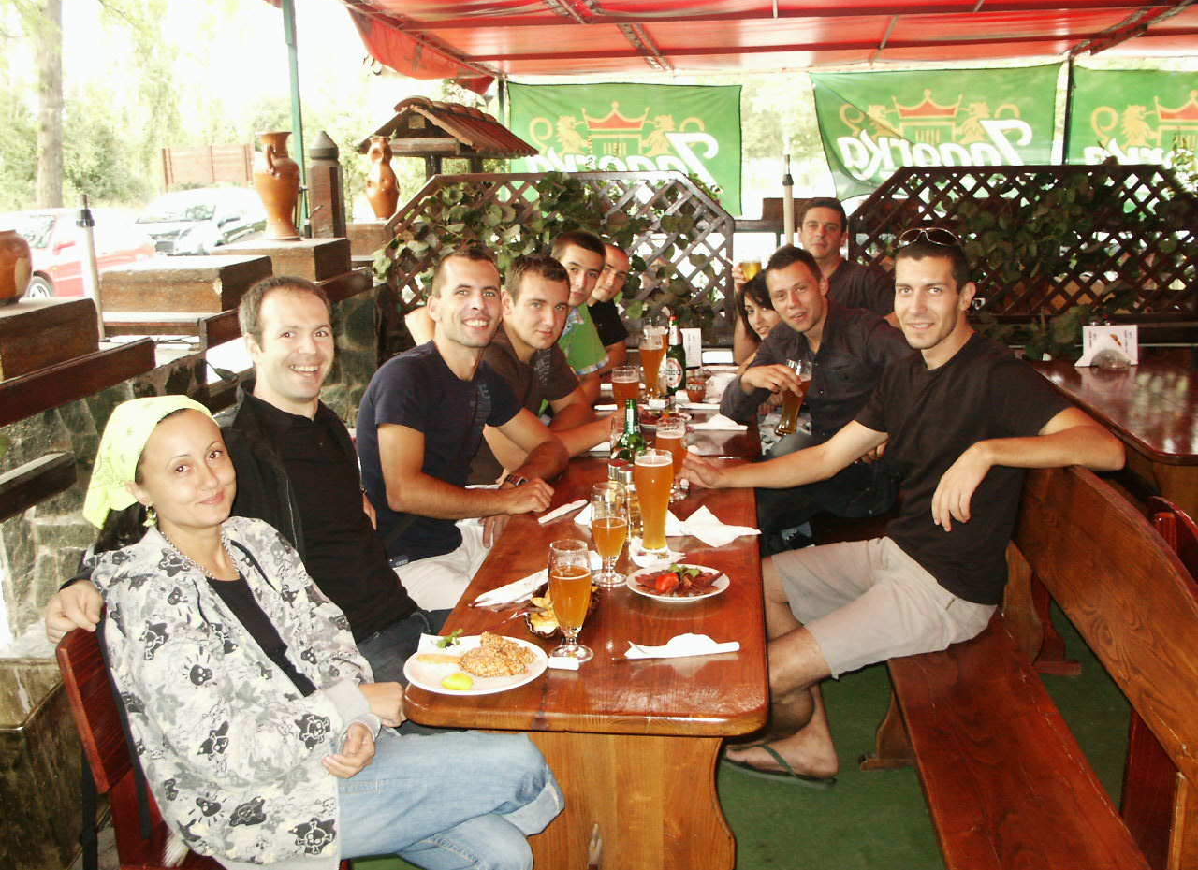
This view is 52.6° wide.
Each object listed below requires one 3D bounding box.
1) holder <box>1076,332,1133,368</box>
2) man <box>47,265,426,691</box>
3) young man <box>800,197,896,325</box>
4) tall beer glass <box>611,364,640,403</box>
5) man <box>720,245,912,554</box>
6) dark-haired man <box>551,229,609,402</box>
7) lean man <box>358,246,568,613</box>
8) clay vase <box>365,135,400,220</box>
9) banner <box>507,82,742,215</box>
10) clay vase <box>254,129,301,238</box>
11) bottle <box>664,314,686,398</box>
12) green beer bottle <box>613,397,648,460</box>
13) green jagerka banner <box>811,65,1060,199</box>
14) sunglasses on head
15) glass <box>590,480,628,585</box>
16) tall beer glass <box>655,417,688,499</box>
[{"bbox_3d":[2.013,-0.334,4.800,0.190,0.140,0.065,4,14,25],"label":"holder"},{"bbox_3d":[-0.526,0.434,2.186,0.850,1.400,0.820,5,14,29],"label":"man"},{"bbox_3d":[0.846,-0.221,4.827,0.560,1.390,0.720,10,17,39],"label":"young man"},{"bbox_3d":[0.084,-0.089,3.705,0.083,0.232,0.083,0,12,6],"label":"tall beer glass"},{"bbox_3d":[0.685,0.133,3.487,0.750,1.360,0.600,-11,15,-36],"label":"man"},{"bbox_3d":[-0.090,0.000,4.053,0.750,1.340,0.520,6,15,27],"label":"dark-haired man"},{"bbox_3d":[-0.296,0.244,2.990,0.780,1.350,0.550,8,16,33],"label":"lean man"},{"bbox_3d":[-1.151,-1.353,6.354,0.178,0.425,0.175,0,12,6],"label":"clay vase"},{"bbox_3d":[0.149,-1.652,7.000,1.360,0.770,0.030,0,13,3],"label":"banner"},{"bbox_3d":[-1.289,-0.990,4.805,0.195,0.420,0.190,0,12,6],"label":"clay vase"},{"bbox_3d":[0.266,-0.269,4.148,0.068,0.270,0.068,-1,13,0],"label":"bottle"},{"bbox_3d":[0.074,0.050,2.932,0.069,0.262,0.069,-1,13,0],"label":"green beer bottle"},{"bbox_3d":[1.889,-1.689,6.800,1.400,0.800,0.080,0,12,8],"label":"green jagerka banner"},{"bbox_3d":[0.739,-0.406,2.648,0.146,0.048,0.140,7,-15,35],"label":"sunglasses on head"},{"bbox_3d":[0.021,0.197,2.450,0.073,0.193,0.073,-1,13,0],"label":"glass"},{"bbox_3d":[0.189,0.059,3.097,0.083,0.200,0.083,0,12,6],"label":"tall beer glass"}]

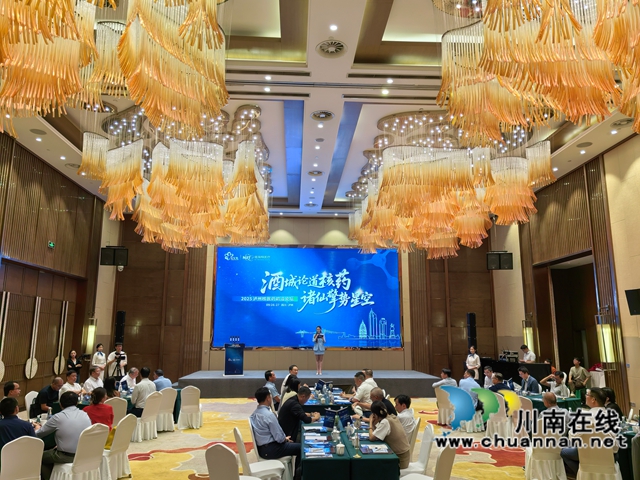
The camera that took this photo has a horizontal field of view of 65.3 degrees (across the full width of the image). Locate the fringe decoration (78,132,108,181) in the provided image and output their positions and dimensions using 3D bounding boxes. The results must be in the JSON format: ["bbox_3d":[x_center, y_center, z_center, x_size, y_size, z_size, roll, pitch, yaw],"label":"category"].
[{"bbox_3d":[-5.002,-1.849,11.025,0.610,1.044,0.550,1,-10,-3],"label":"fringe decoration"}]

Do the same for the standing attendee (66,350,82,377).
[{"bbox_3d":[-6.785,3.834,13.703,0.480,1.600,0.360,7,-12,-32],"label":"standing attendee"}]

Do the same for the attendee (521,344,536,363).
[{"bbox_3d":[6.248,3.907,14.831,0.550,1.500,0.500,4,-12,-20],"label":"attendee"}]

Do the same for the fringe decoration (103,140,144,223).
[{"bbox_3d":[-4.576,-1.400,11.627,0.900,1.819,0.800,1,-10,-3],"label":"fringe decoration"}]

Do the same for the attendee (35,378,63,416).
[{"bbox_3d":[-5.091,3.245,9.424,0.820,1.220,0.550,-4,-11,19],"label":"attendee"}]

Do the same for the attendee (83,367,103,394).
[{"bbox_3d":[-4.489,3.234,9.971,0.750,1.320,0.520,-6,-13,29],"label":"attendee"}]

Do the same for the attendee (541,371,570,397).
[{"bbox_3d":[5.130,3.508,10.852,0.780,1.270,0.550,7,-13,-33],"label":"attendee"}]

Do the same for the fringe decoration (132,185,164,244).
[{"bbox_3d":[-5.188,-0.782,15.103,1.000,1.866,0.650,1,-11,-3],"label":"fringe decoration"}]

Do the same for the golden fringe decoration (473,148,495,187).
[{"bbox_3d":[3.906,-1.736,11.927,0.484,0.893,0.500,1,-10,-3],"label":"golden fringe decoration"}]

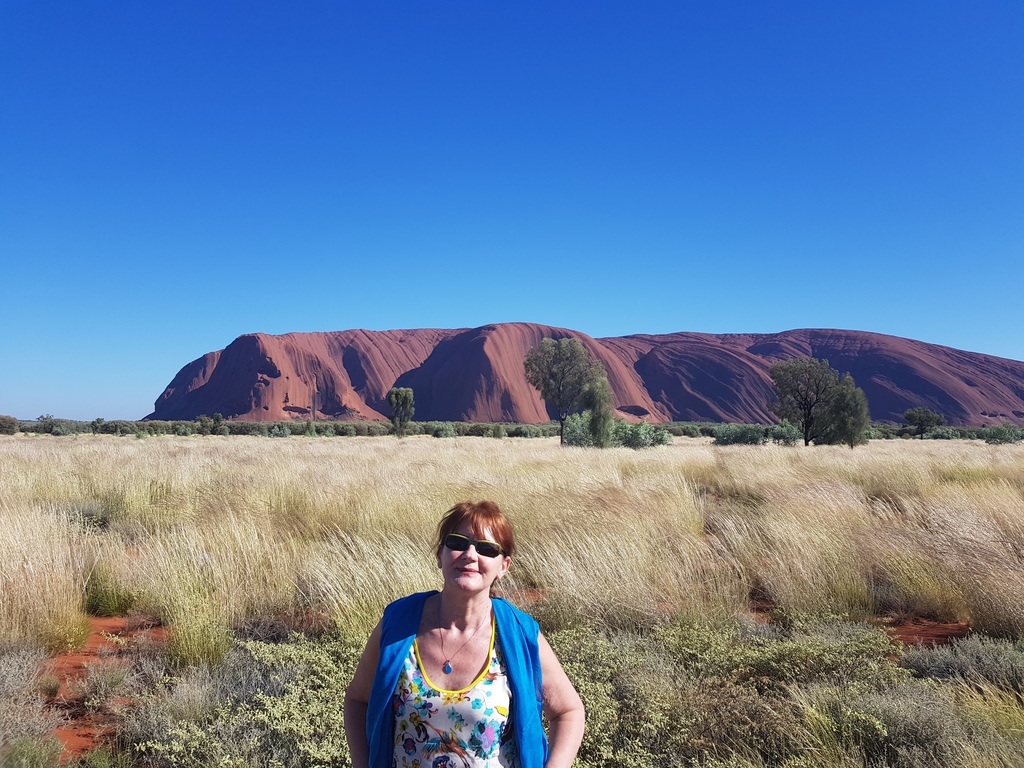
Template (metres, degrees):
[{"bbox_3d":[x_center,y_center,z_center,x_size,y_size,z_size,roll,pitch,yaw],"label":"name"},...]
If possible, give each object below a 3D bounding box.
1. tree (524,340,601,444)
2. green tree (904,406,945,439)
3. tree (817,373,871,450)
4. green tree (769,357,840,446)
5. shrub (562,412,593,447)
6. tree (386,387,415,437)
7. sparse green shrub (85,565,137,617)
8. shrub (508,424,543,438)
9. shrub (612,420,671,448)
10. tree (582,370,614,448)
[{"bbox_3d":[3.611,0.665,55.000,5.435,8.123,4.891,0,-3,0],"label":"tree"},{"bbox_3d":[52.561,5.056,98.000,5.097,4.377,4.587,0,-3,0],"label":"green tree"},{"bbox_3d":[21.551,1.930,50.000,3.511,5.356,3.160,0,-3,0],"label":"tree"},{"bbox_3d":[21.678,1.497,57.000,5.336,7.070,4.802,0,-3,0],"label":"green tree"},{"bbox_3d":[4.496,3.226,52.000,2.164,2.599,1.947,0,-3,0],"label":"shrub"},{"bbox_3d":[-13.048,3.418,90.000,3.277,6.251,3.113,0,-3,0],"label":"tree"},{"bbox_3d":[-3.759,1.933,7.200,0.487,0.487,0.438,0,-3,0],"label":"sparse green shrub"},{"bbox_3d":[1.697,5.658,90.000,4.213,1.838,2.949,0,-3,0],"label":"shrub"},{"bbox_3d":[8.251,3.342,49.000,3.695,2.034,2.956,0,-3,0],"label":"shrub"},{"bbox_3d":[5.511,1.800,49.000,2.039,5.319,2.039,0,-3,0],"label":"tree"}]

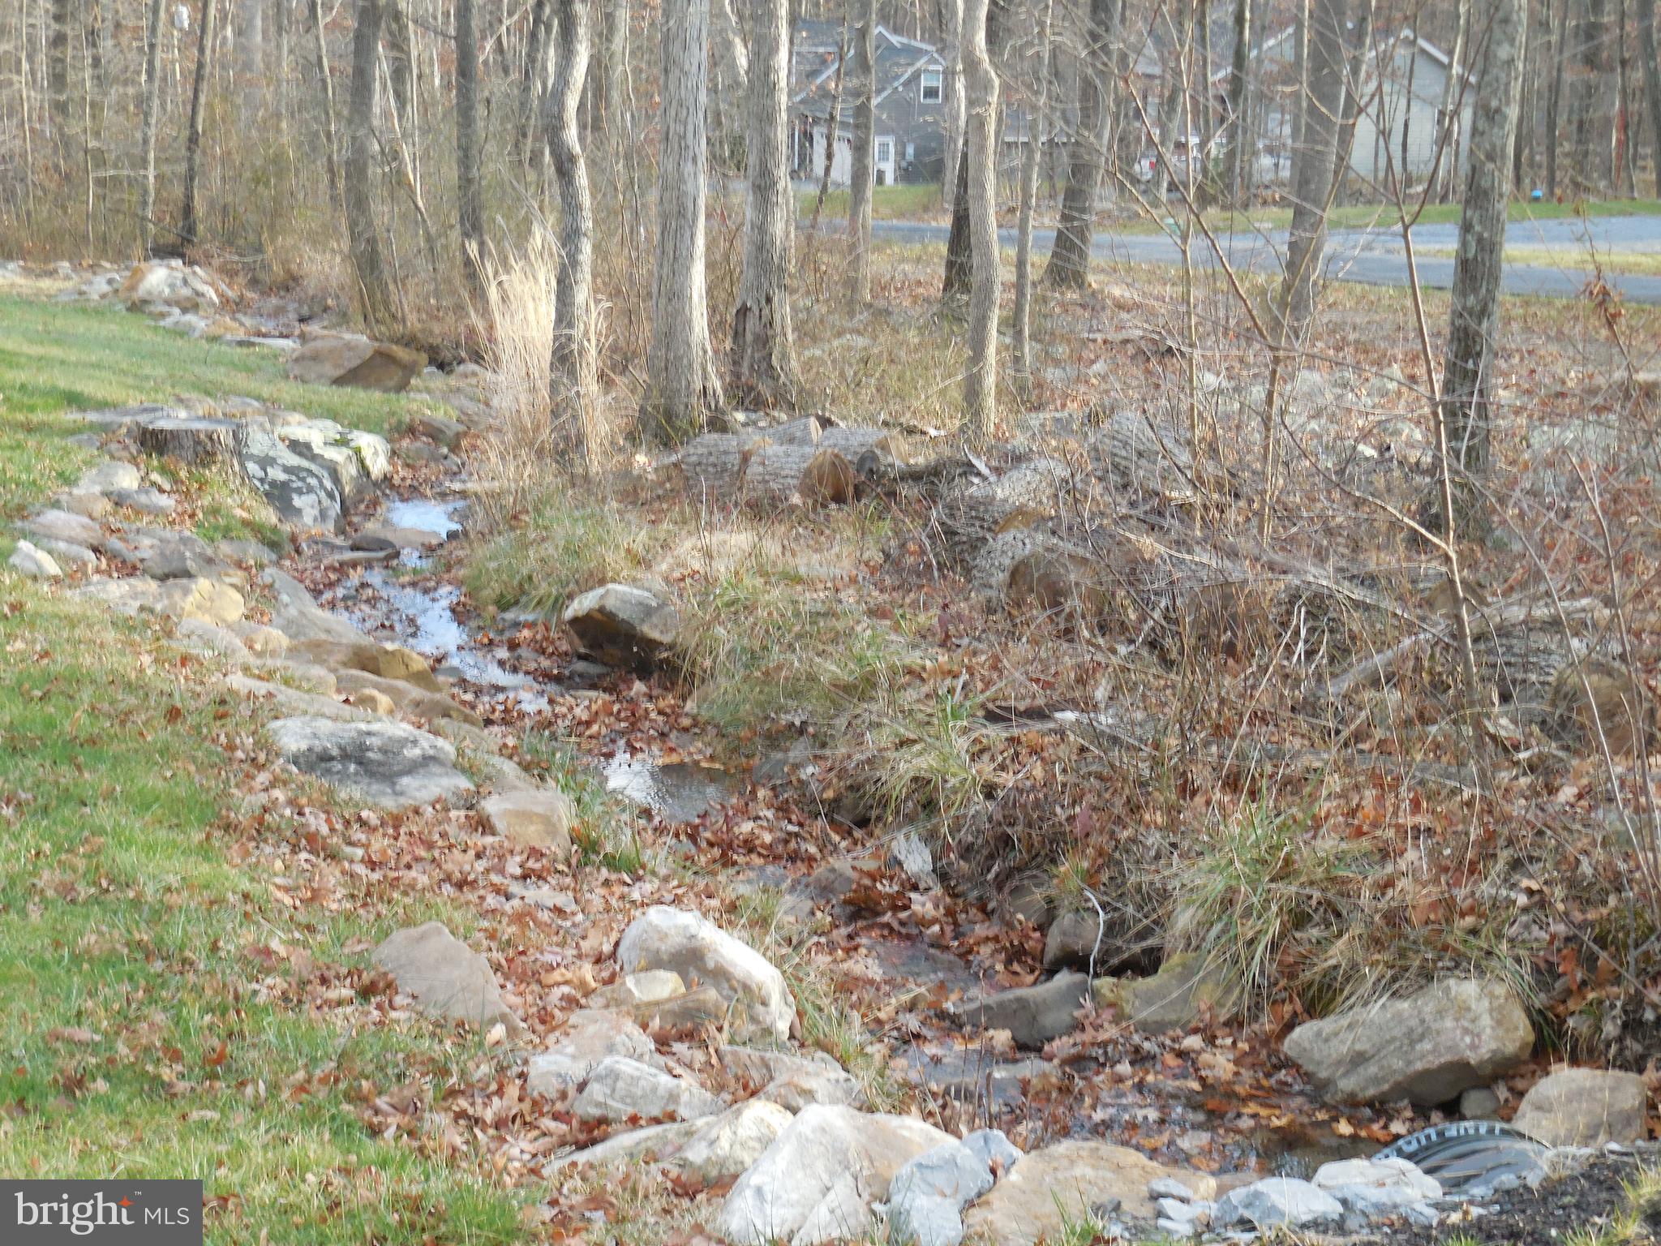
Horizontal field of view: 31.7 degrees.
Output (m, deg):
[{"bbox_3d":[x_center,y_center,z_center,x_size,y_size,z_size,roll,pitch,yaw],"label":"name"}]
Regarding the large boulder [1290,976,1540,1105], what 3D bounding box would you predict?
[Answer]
[{"bbox_3d":[1.993,1.446,10.100,0.840,0.380,0.500,0,12,0],"label":"large boulder"}]

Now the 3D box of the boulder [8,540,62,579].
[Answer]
[{"bbox_3d":[-3.992,-0.316,14.700,0.270,0.170,0.200,3,10,20],"label":"boulder"}]

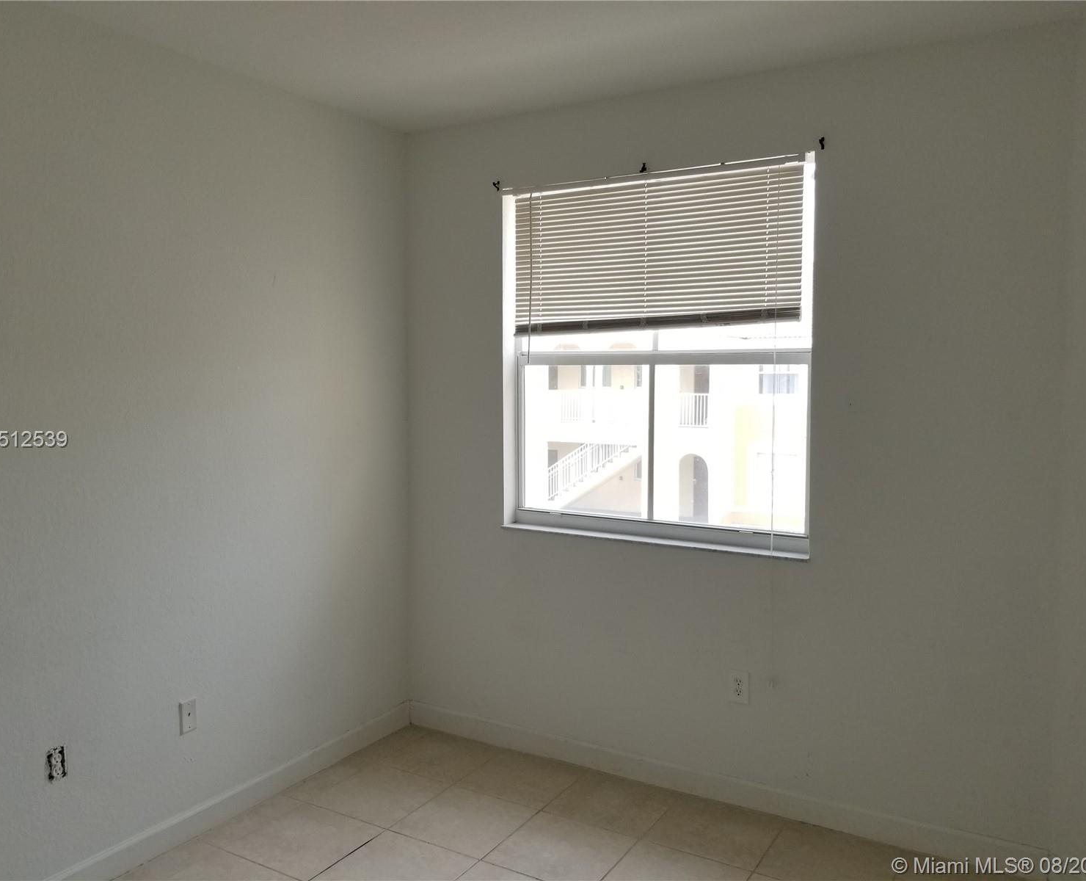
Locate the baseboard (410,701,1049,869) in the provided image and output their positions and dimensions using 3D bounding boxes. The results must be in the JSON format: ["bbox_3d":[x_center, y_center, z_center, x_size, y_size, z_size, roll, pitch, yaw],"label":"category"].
[{"bbox_3d":[0.501,1.322,3.489,2.612,0.108,0.015,2,5,31],"label":"baseboard"}]

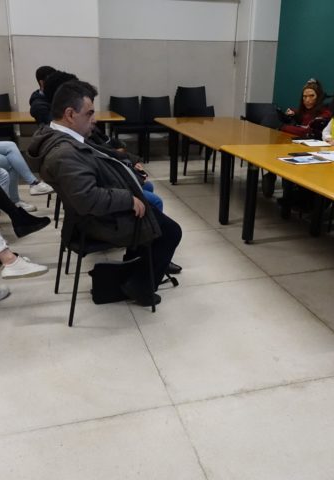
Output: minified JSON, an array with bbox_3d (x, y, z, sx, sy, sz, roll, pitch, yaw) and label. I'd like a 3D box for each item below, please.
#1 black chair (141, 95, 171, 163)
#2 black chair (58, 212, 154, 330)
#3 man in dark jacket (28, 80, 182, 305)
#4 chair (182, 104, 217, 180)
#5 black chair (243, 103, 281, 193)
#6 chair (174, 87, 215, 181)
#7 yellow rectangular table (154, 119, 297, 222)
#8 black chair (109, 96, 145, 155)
[{"bbox_3d":[-0.099,-1.564,6.836,0.460,0.830,0.550,-5,21,-15],"label":"black chair"},{"bbox_3d":[-0.360,-0.013,2.734,0.550,0.820,0.480,-7,22,-20],"label":"black chair"},{"bbox_3d":[-0.293,-0.210,2.611,0.850,1.250,0.620,-7,22,-21],"label":"man in dark jacket"},{"bbox_3d":[0.528,-1.165,5.823,0.460,0.820,0.540,-11,24,-28],"label":"chair"},{"bbox_3d":[1.325,-1.320,6.270,0.480,0.820,0.550,-4,21,-13],"label":"black chair"},{"bbox_3d":[0.431,-1.279,5.947,0.470,0.960,0.540,-8,22,-24],"label":"chair"},{"bbox_3d":[0.621,-0.759,4.883,1.020,0.730,2.000,-5,21,-15],"label":"yellow rectangular table"},{"bbox_3d":[-0.547,-1.525,6.713,0.460,0.830,0.550,-5,21,-15],"label":"black chair"}]

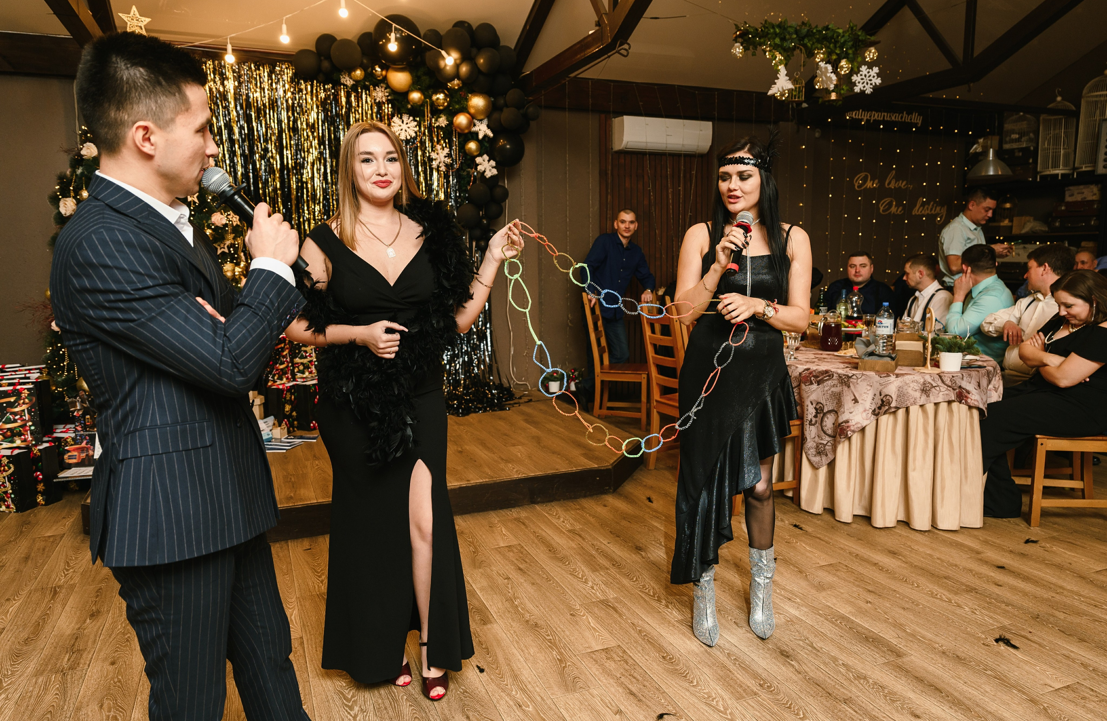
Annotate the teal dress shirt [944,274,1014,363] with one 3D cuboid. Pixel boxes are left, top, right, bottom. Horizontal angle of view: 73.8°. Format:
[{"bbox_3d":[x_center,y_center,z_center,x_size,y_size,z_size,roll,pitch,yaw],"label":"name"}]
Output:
[{"bbox_3d":[2.696,-0.222,4.650,0.430,0.640,0.470,1,8,12],"label":"teal dress shirt"}]

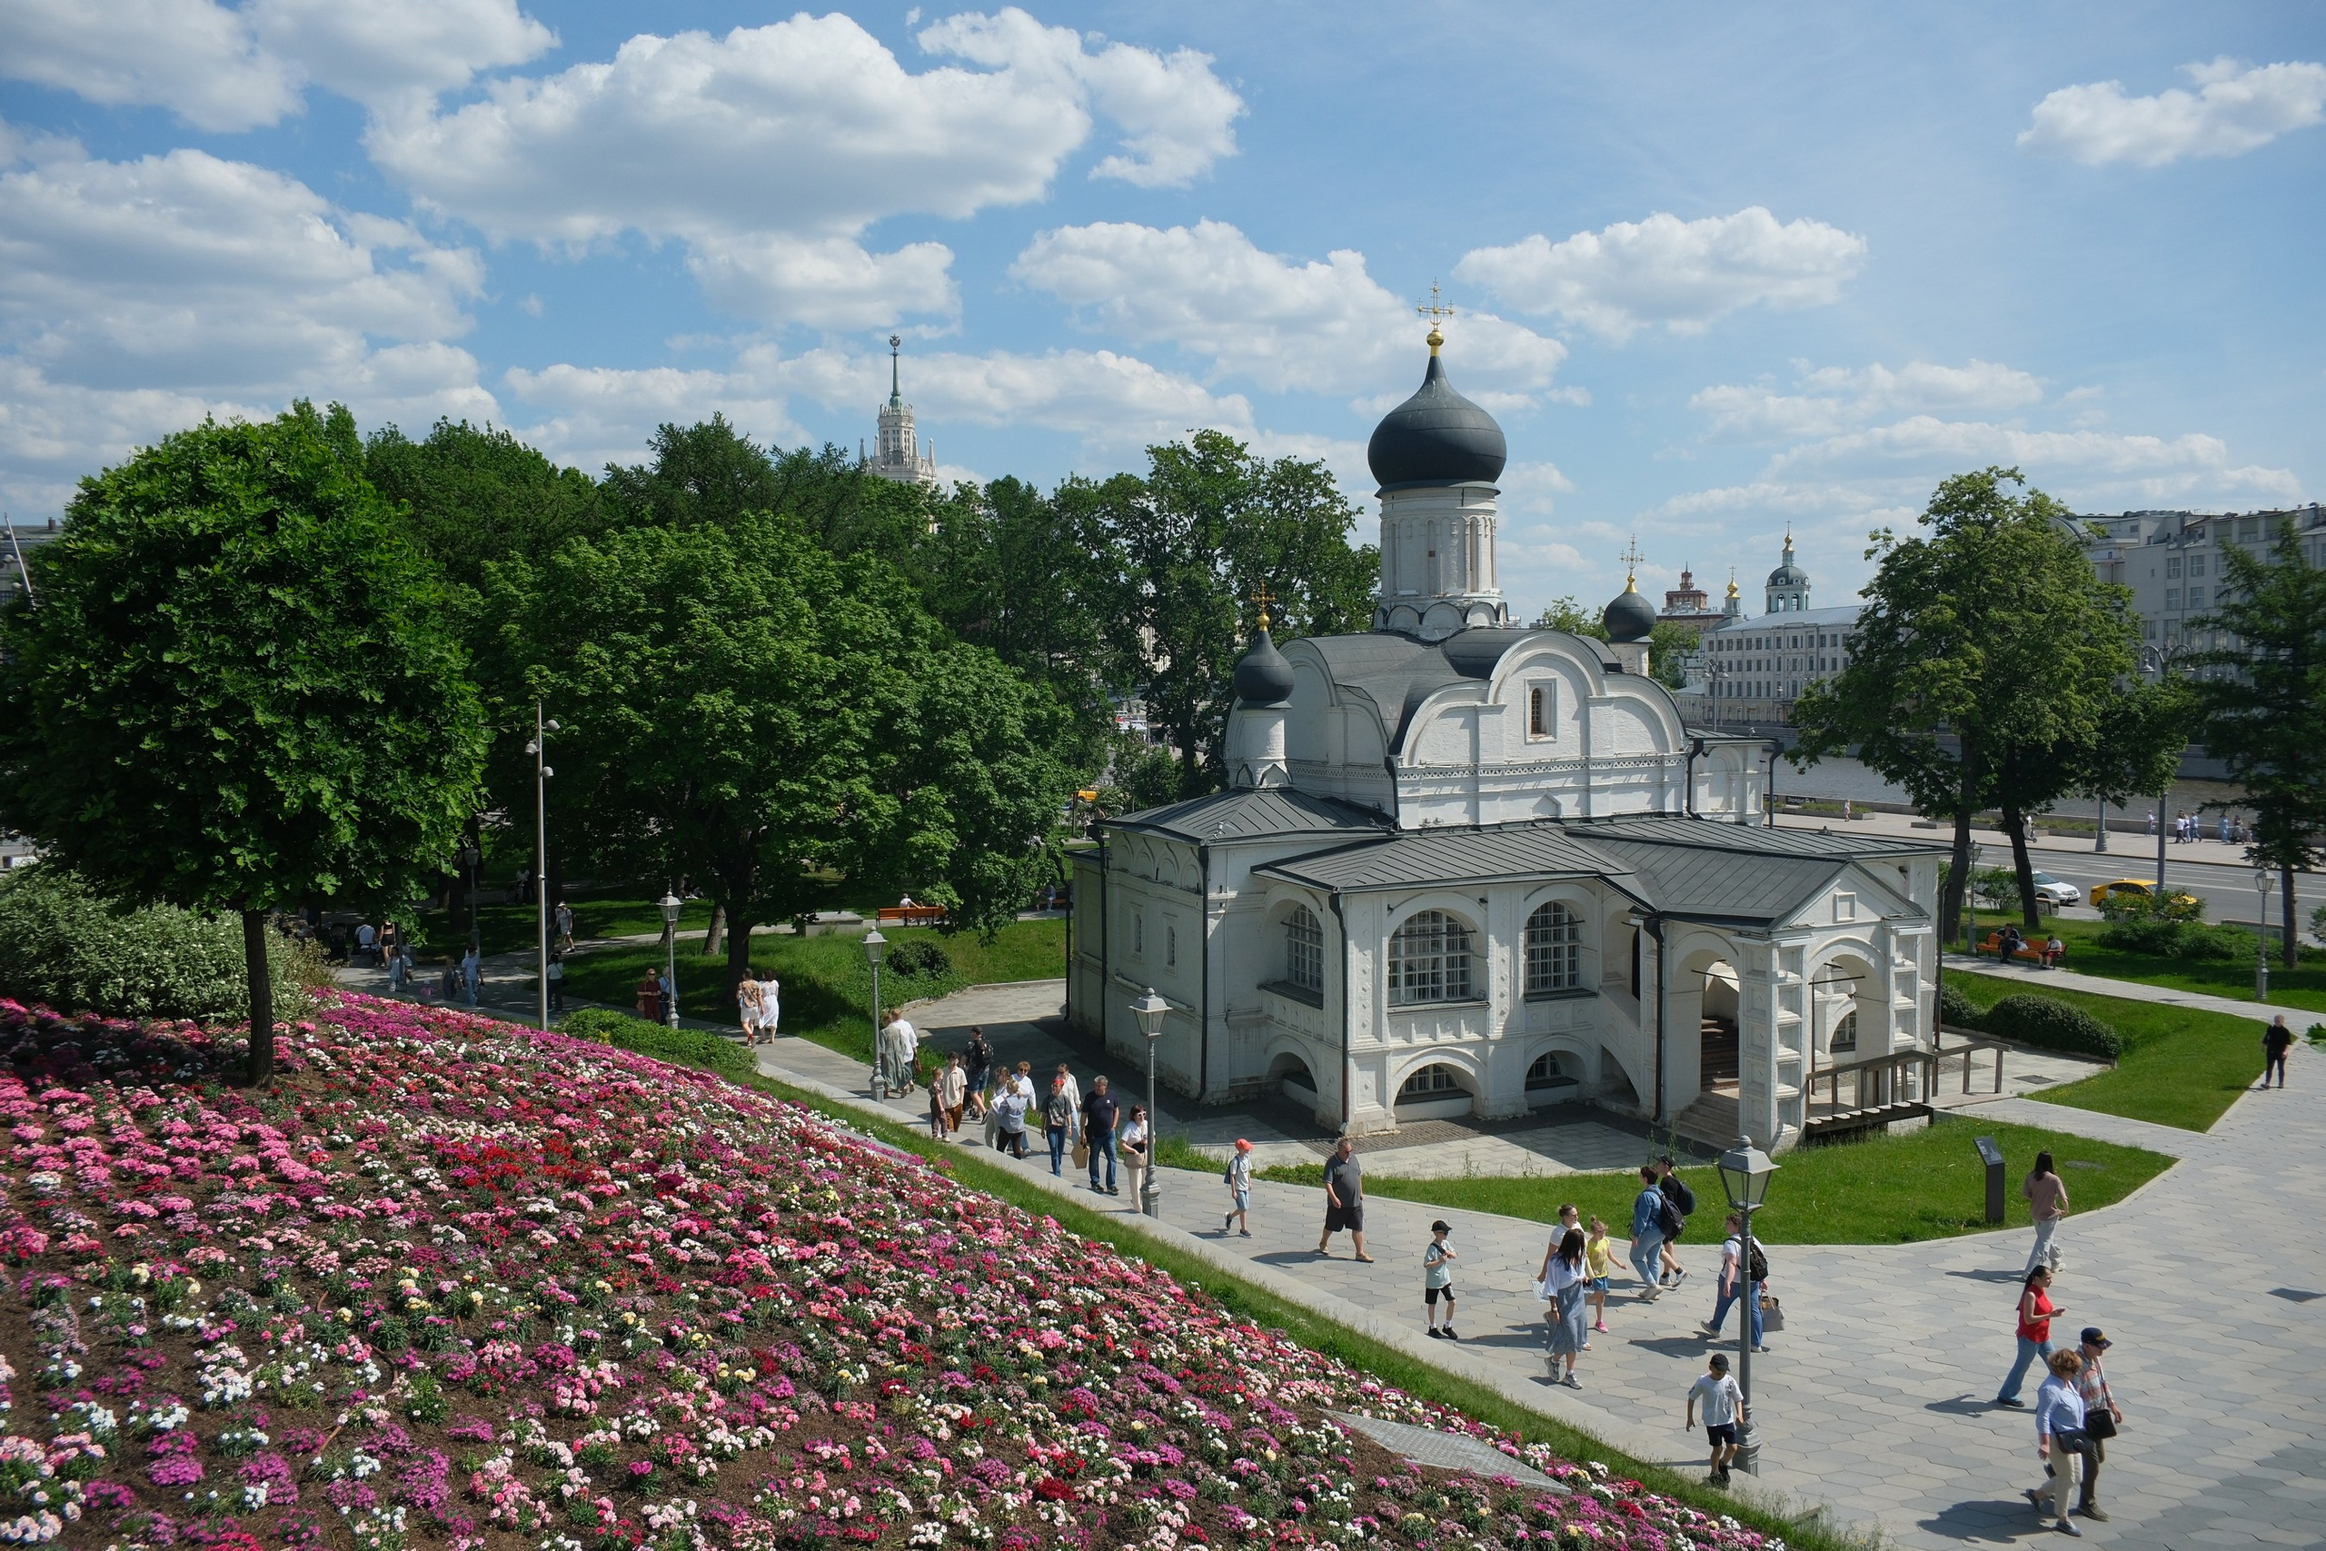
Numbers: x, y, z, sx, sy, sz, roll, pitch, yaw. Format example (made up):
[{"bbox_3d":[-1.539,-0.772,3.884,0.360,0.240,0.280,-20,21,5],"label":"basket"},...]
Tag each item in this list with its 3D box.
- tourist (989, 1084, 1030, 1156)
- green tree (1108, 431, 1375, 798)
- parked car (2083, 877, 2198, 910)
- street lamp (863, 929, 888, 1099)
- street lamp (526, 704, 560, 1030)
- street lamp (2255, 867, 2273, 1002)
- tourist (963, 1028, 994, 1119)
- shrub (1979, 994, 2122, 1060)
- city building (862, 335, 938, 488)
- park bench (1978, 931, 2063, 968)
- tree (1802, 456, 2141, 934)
[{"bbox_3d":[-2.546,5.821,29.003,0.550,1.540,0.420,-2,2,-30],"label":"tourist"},{"bbox_3d":[3.594,-5.596,83.581,12.900,21.788,12.500,0,2,2],"label":"green tree"},{"bbox_3d":[46.173,5.761,82.000,1.770,1.480,4.500,-1,2,-25],"label":"parked car"},{"bbox_3d":[-5.568,4.633,33.835,0.460,3.370,0.460,-1,2,-10],"label":"street lamp"},{"bbox_3d":[-14.751,2.225,41.500,0.750,7.900,0.600,-1,2,-20],"label":"street lamp"},{"bbox_3d":[29.937,4.342,47.430,0.520,3.659,0.520,1,3,37],"label":"street lamp"},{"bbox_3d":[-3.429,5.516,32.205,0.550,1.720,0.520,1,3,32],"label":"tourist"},{"bbox_3d":[20.816,5.721,40.413,1.400,1.030,3.200,-1,2,-24],"label":"shrub"},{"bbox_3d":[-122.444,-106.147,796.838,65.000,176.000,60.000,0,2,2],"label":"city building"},{"bbox_3d":[26.803,5.448,54.363,0.700,0.770,2.800,-1,2,-24],"label":"park bench"},{"bbox_3d":[28.358,-2.615,61.680,12.000,16.600,11.300,1,2,26],"label":"tree"}]

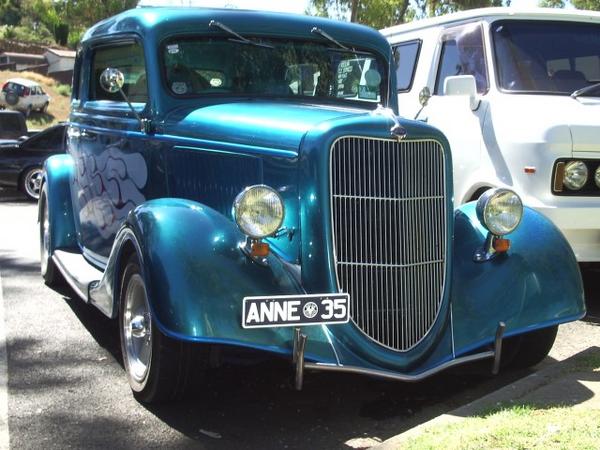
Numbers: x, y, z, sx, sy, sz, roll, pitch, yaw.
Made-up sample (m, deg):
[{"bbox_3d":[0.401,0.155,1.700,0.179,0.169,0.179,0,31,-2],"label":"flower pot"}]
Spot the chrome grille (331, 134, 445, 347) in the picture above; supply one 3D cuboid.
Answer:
[{"bbox_3d":[0.341,0.067,3.333,0.479,0.755,0.173,-1,5,-22],"label":"chrome grille"}]

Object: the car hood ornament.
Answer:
[{"bbox_3d":[0.314,-0.366,3.389,0.071,0.138,0.219,-1,5,-22],"label":"car hood ornament"}]

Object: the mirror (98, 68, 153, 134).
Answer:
[{"bbox_3d":[-0.758,-0.544,4.061,0.235,0.286,0.102,-1,5,-22],"label":"mirror"}]

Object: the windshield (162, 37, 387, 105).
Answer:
[{"bbox_3d":[-0.091,-0.708,4.378,1.122,0.286,0.133,-1,5,-22],"label":"windshield"}]

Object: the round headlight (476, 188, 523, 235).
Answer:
[{"bbox_3d":[0.752,-0.058,3.624,0.192,0.192,0.148,-1,5,-22],"label":"round headlight"}]

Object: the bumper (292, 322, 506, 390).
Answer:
[{"bbox_3d":[0.375,0.463,3.258,0.816,0.204,0.143,-1,5,-22],"label":"bumper"}]

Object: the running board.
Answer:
[{"bbox_3d":[-1.064,0.242,4.724,0.235,0.082,1.581,-1,5,-22],"label":"running board"}]

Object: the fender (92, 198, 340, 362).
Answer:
[{"bbox_3d":[-0.368,0.143,3.589,0.673,0.546,1.163,-1,5,-22],"label":"fender"}]

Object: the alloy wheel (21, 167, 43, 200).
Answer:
[{"bbox_3d":[-3.807,-0.589,13.600,0.440,0.440,0.200,2,5,12],"label":"alloy wheel"}]

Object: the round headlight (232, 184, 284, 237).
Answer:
[{"bbox_3d":[-0.159,-0.049,3.255,0.192,0.192,0.148,-1,5,-22],"label":"round headlight"}]

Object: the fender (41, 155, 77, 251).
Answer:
[{"bbox_3d":[-1.555,-0.162,6.089,0.316,0.632,1.173,-1,5,-22],"label":"fender"}]

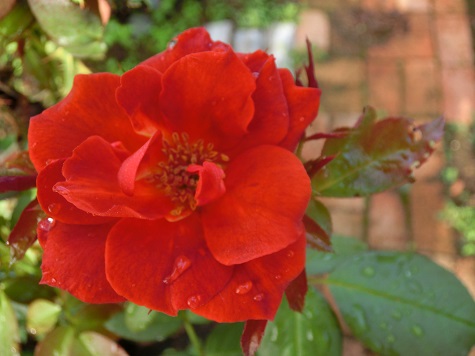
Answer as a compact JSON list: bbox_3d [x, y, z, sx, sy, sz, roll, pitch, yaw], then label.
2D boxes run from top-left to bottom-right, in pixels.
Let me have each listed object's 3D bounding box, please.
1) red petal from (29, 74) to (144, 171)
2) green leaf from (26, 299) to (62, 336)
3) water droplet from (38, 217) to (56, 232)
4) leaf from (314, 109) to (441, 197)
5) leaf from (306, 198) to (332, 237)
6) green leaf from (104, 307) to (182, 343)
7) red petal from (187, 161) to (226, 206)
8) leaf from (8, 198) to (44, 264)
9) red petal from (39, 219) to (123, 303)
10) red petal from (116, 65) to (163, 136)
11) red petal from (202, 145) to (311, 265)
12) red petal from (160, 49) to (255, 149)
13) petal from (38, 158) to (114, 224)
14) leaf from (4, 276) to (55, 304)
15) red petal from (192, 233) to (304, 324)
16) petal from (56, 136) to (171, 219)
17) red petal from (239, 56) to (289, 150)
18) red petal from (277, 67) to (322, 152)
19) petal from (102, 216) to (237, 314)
[{"bbox_3d":[-0.047,-0.017,0.160,0.034,0.030,0.013,0,12,-15],"label":"red petal"},{"bbox_3d":[-0.068,0.049,0.177,0.013,0.007,0.012,-11,60,-1],"label":"green leaf"},{"bbox_3d":[-0.060,0.015,0.161,0.005,0.004,0.005,-3,53,5],"label":"water droplet"},{"bbox_3d":[0.043,-0.008,0.157,0.047,0.011,0.025,-30,75,-9],"label":"leaf"},{"bbox_3d":[0.028,0.014,0.180,0.010,0.006,0.014,0,78,-6],"label":"leaf"},{"bbox_3d":[-0.034,0.052,0.182,0.029,0.007,0.017,-6,60,2],"label":"green leaf"},{"bbox_3d":[-0.008,0.001,0.133,0.010,0.007,0.012,0,84,0],"label":"red petal"},{"bbox_3d":[-0.065,0.016,0.157,0.010,0.007,0.023,19,70,14],"label":"leaf"},{"bbox_3d":[-0.048,0.026,0.163,0.026,0.011,0.027,0,78,-6],"label":"red petal"},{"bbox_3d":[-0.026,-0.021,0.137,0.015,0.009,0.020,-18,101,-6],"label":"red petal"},{"bbox_3d":[0.006,0.008,0.152,0.031,0.014,0.035,0,81,15],"label":"red petal"},{"bbox_3d":[-0.009,-0.024,0.156,0.027,0.030,0.013,0,20,0],"label":"red petal"},{"bbox_3d":[-0.048,0.004,0.160,0.027,0.011,0.021,0,90,-9],"label":"petal"},{"bbox_3d":[-0.082,0.045,0.205,0.020,0.008,0.012,0,66,0],"label":"leaf"},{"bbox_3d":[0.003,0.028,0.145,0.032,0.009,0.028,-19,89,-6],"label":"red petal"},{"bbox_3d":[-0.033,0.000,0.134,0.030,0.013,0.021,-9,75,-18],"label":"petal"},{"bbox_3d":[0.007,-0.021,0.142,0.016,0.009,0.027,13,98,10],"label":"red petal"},{"bbox_3d":[0.018,-0.022,0.164,0.018,0.010,0.026,0,102,12],"label":"red petal"},{"bbox_3d":[-0.021,0.026,0.156,0.038,0.012,0.031,0,78,0],"label":"petal"}]

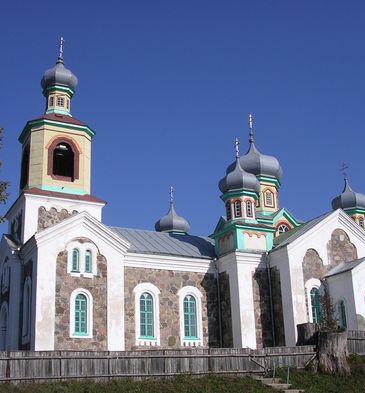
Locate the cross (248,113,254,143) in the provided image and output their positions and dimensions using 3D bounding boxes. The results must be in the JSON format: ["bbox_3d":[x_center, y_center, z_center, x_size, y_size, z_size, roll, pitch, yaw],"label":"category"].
[{"bbox_3d":[6.083,-6.125,50.936,0.137,2.888,0.998,8,-21,-27],"label":"cross"}]

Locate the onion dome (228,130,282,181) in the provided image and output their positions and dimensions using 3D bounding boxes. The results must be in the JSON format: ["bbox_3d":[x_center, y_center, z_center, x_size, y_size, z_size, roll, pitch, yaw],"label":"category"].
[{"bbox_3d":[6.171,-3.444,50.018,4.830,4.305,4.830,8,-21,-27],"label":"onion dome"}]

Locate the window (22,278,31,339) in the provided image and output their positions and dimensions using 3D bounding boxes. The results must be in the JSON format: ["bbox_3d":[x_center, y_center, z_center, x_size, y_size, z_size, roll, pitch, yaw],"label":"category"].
[{"bbox_3d":[-9.701,6.968,36.092,0.270,3.735,1.755,7,-19,-26],"label":"window"}]

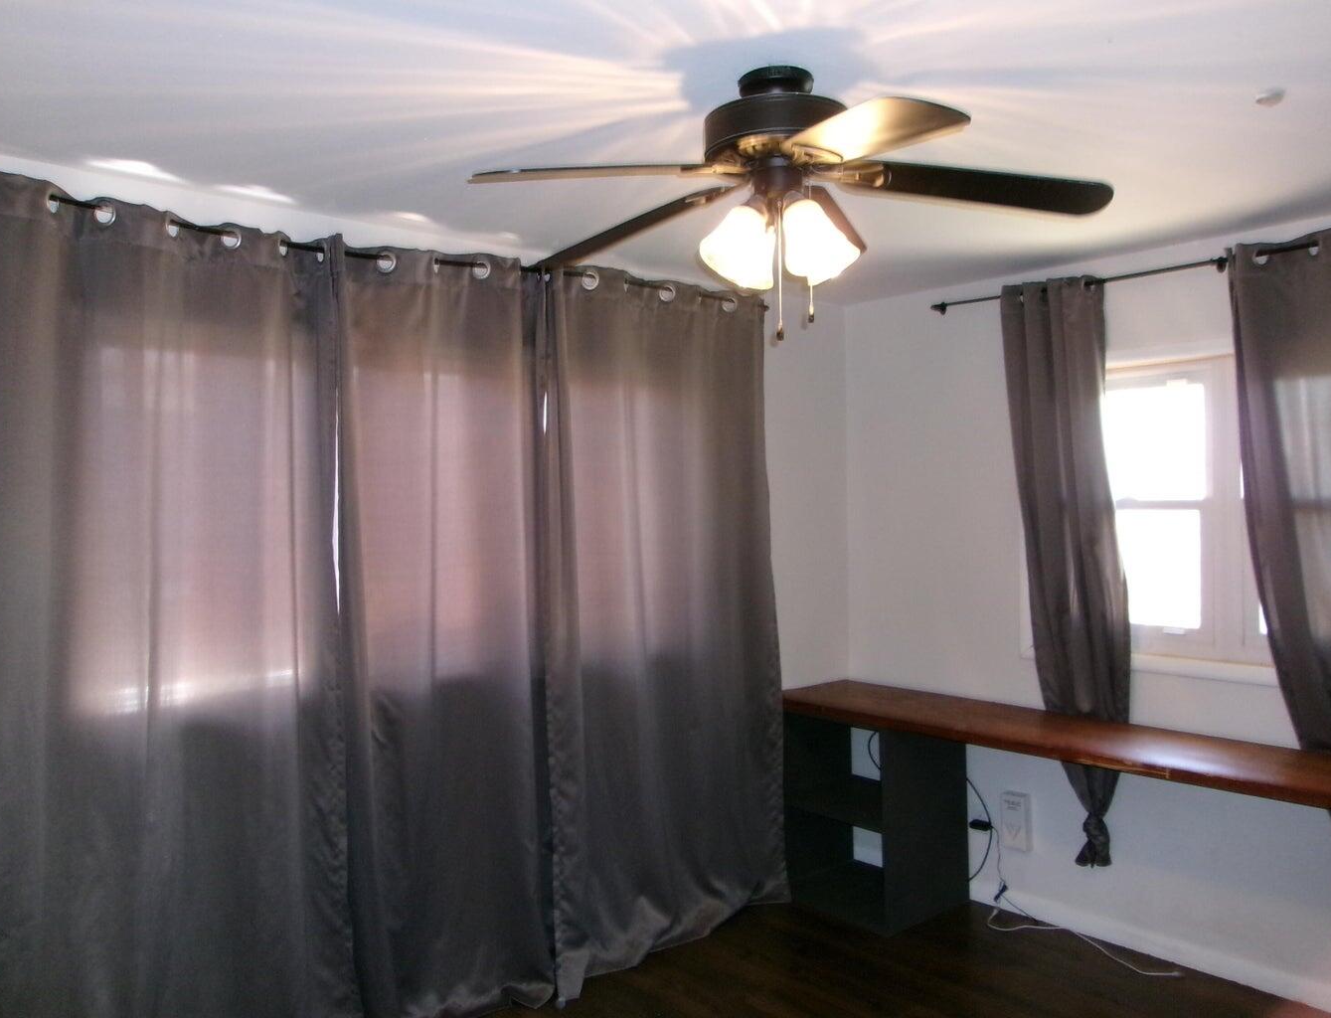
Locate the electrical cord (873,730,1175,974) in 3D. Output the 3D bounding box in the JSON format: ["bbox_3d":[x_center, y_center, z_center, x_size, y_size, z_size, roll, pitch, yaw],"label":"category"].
[{"bbox_3d":[1.264,1.235,3.979,0.170,0.630,1.300,-1,1,-42],"label":"electrical cord"}]

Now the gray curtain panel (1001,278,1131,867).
[{"bbox_3d":[1.430,0.214,3.788,0.140,2.100,0.460,-1,1,-42],"label":"gray curtain panel"}]

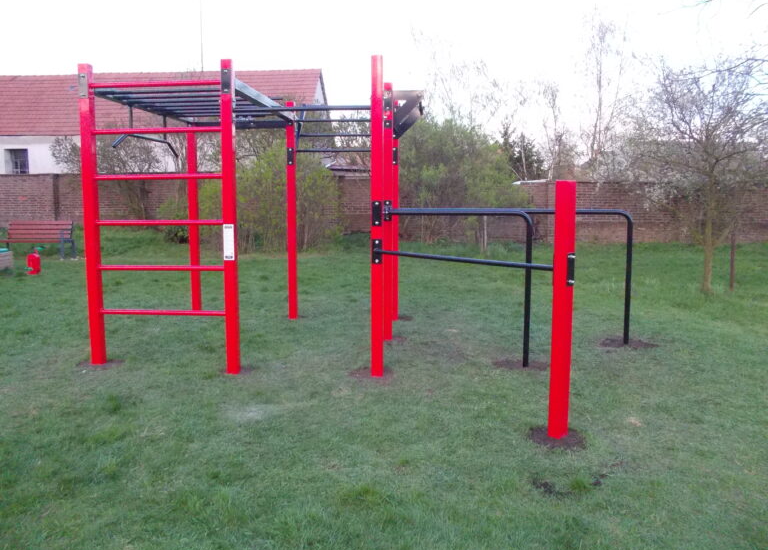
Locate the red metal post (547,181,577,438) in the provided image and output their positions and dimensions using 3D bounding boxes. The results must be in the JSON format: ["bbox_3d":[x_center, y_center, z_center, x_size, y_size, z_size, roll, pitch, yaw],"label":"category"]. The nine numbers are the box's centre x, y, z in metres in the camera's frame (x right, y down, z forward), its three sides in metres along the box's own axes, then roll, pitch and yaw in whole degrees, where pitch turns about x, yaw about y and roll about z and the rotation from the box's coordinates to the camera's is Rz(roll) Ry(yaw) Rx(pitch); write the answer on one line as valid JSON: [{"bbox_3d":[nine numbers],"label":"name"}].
[{"bbox_3d":[1.153,0.234,4.144,0.095,1.659,0.095,-5,8,-41],"label":"red metal post"}]

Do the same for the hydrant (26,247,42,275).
[{"bbox_3d":[-6.803,-0.267,12.495,0.260,0.528,0.250,-3,7,-28],"label":"hydrant"}]

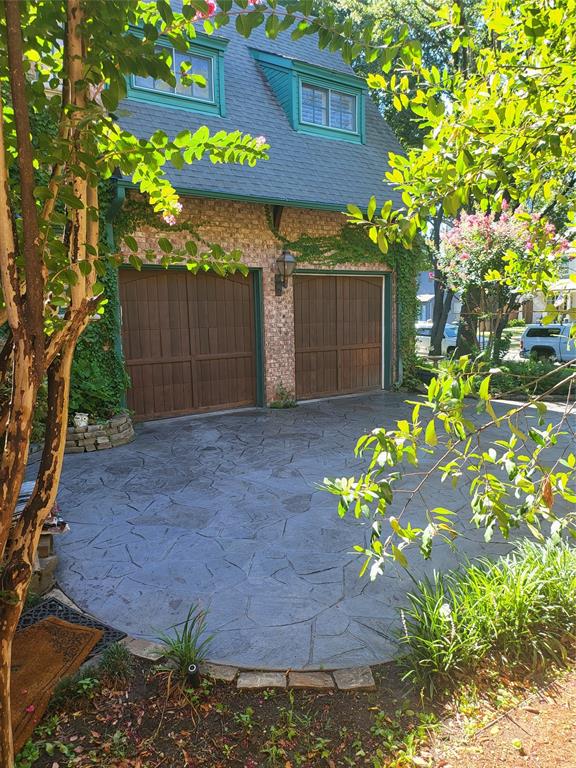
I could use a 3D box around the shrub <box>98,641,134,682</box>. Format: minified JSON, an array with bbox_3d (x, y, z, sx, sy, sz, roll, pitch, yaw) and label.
[{"bbox_3d":[-0.755,1.221,2.339,0.165,0.150,0.165,-6,9,-34],"label":"shrub"}]

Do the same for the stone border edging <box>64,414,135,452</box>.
[{"bbox_3d":[-2.554,0.593,6.825,1.200,0.340,1.050,-6,9,-34],"label":"stone border edging"}]

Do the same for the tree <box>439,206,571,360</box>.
[{"bbox_3d":[5.490,-2.420,13.500,3.200,4.200,3.100,-6,9,-34],"label":"tree"}]

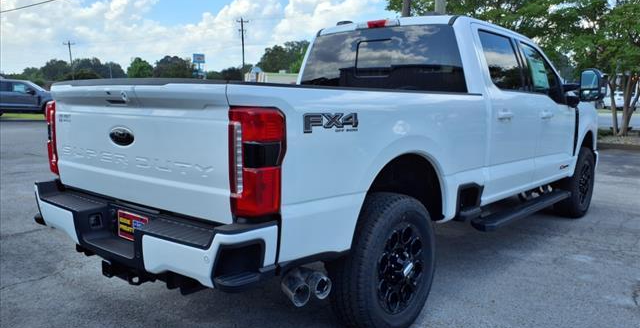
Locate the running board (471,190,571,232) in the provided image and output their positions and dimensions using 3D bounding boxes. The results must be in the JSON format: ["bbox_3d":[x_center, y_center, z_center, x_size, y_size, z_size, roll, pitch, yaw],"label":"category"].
[{"bbox_3d":[1.827,0.377,4.403,0.170,0.080,2.170,6,8,40],"label":"running board"}]

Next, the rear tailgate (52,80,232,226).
[{"bbox_3d":[-0.951,-0.119,2.557,1.650,0.600,0.120,6,8,40],"label":"rear tailgate"}]

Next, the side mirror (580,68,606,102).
[{"bbox_3d":[2.630,-0.755,4.803,0.215,0.320,0.180,6,8,40],"label":"side mirror"}]

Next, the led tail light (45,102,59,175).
[{"bbox_3d":[-1.604,-0.167,3.160,0.150,0.450,0.200,6,8,40],"label":"led tail light"}]

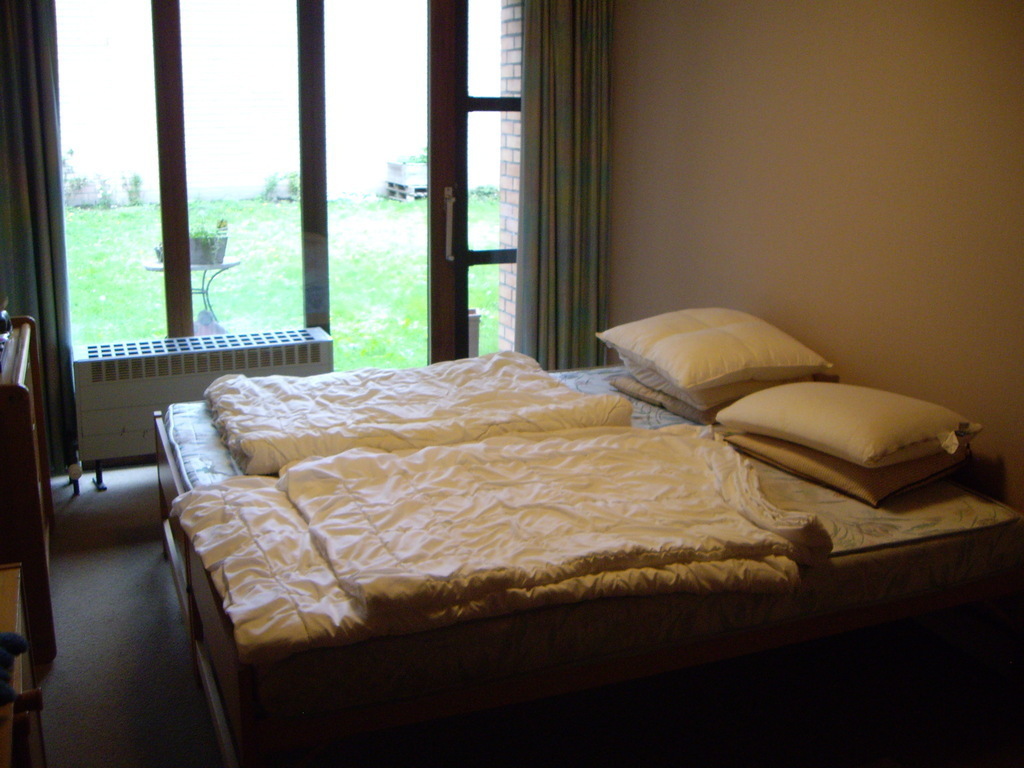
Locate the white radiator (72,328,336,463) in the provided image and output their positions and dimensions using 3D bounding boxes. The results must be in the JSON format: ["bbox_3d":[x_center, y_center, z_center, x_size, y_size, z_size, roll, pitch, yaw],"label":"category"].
[{"bbox_3d":[-1.281,0.032,4.748,1.030,0.430,0.240,-5,16,-22],"label":"white radiator"}]

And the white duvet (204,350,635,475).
[{"bbox_3d":[-0.297,0.038,3.606,1.240,0.150,0.720,-5,16,-22],"label":"white duvet"}]

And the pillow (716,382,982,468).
[{"bbox_3d":[0.965,0.088,3.210,0.560,0.145,0.520,-11,19,-38],"label":"pillow"}]

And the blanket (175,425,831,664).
[{"bbox_3d":[-0.035,0.304,2.704,1.420,0.150,0.900,-4,16,-18],"label":"blanket"}]

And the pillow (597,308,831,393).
[{"bbox_3d":[0.698,-0.113,3.814,0.580,0.170,0.620,-6,17,-26],"label":"pillow"}]

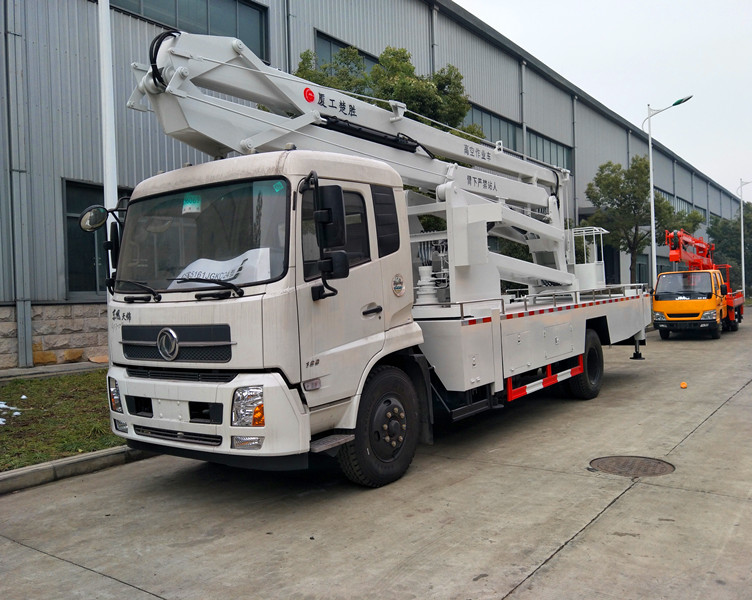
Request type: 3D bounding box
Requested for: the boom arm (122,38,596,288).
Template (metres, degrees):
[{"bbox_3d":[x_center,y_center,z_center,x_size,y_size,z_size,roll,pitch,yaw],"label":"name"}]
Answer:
[{"bbox_3d":[0.956,-1.081,7.596,0.950,2.230,8.249,-2,0,41],"label":"boom arm"}]

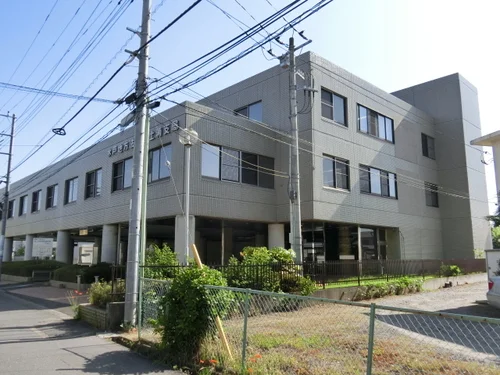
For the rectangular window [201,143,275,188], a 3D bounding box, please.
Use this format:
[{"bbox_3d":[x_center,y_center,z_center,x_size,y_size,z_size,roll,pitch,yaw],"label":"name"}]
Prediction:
[{"bbox_3d":[-0.478,-0.935,19.924,4.559,1.520,0.150,9,-13,-42],"label":"rectangular window"}]

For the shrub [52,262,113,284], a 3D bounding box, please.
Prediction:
[{"bbox_3d":[-8.407,4.390,21.779,1.500,1.000,5.300,9,-13,-42],"label":"shrub"}]

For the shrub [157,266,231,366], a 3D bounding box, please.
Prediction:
[{"bbox_3d":[-0.910,2.073,6.938,1.000,1.460,1.050,0,-10,0],"label":"shrub"}]

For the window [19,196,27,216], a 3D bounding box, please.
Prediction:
[{"bbox_3d":[-19.126,1.550,35.545,0.150,1.645,2.279,9,-13,-42],"label":"window"}]

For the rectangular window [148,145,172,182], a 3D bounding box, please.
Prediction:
[{"bbox_3d":[-4.220,-1.063,19.567,0.150,1.619,2.227,9,-13,-42],"label":"rectangular window"}]

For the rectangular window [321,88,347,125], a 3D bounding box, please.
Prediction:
[{"bbox_3d":[4.607,-4.365,22.981,2.406,1.741,0.190,9,-13,-42],"label":"rectangular window"}]

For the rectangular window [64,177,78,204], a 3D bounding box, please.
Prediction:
[{"bbox_3d":[-11.700,0.248,27.584,0.150,1.645,2.253,9,-13,-42],"label":"rectangular window"}]

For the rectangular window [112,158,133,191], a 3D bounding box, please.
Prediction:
[{"bbox_3d":[-7.016,-0.662,23.280,0.190,1.677,2.381,9,-13,-42],"label":"rectangular window"}]

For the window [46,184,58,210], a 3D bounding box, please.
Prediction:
[{"bbox_3d":[-14.246,0.695,30.314,0.150,1.645,2.332,9,-13,-42],"label":"window"}]

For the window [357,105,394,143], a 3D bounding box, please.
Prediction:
[{"bbox_3d":[7.792,-3.809,25.914,4.301,1.690,0.190,9,-13,-42],"label":"window"}]

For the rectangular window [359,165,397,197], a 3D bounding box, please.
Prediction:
[{"bbox_3d":[7.778,-0.275,25.318,4.250,1.638,0.190,9,-13,-42],"label":"rectangular window"}]

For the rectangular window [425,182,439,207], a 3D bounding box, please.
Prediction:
[{"bbox_3d":[13.055,0.553,30.193,1.997,1.638,0.190,9,-13,-42],"label":"rectangular window"}]

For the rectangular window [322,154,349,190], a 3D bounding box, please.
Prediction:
[{"bbox_3d":[4.371,-0.685,21.282,2.245,1.651,0.150,9,-13,-42],"label":"rectangular window"}]

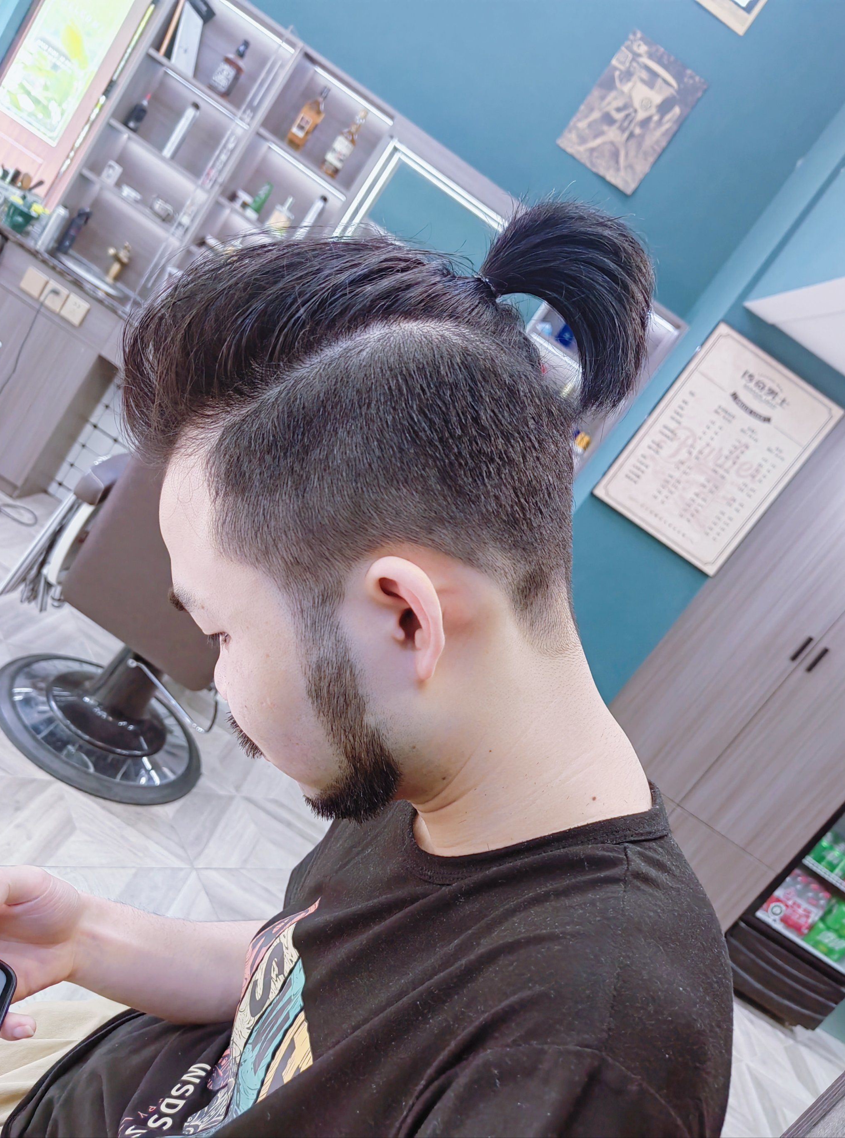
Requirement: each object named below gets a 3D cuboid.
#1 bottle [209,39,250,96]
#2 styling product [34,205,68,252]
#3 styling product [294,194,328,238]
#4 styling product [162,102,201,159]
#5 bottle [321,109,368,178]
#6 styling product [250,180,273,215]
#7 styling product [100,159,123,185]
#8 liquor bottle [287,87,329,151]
[{"bbox_3d":[-0.757,-1.989,3.525,0.076,0.233,0.074,34,11,-10],"label":"bottle"},{"bbox_3d":[-1.423,-1.319,3.416,0.048,0.179,0.048,30,13,-28],"label":"styling product"},{"bbox_3d":[-0.461,-1.400,3.594,0.043,0.236,0.043,33,12,-18],"label":"styling product"},{"bbox_3d":[-0.972,-1.768,3.585,0.043,0.241,0.043,31,12,-25],"label":"styling product"},{"bbox_3d":[-0.307,-1.694,3.528,0.076,0.285,0.074,34,11,-11],"label":"bottle"},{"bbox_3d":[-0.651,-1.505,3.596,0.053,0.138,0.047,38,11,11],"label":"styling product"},{"bbox_3d":[-1.285,-1.636,3.670,0.057,0.085,0.036,33,12,-16],"label":"styling product"},{"bbox_3d":[-0.452,-1.795,3.540,0.074,0.278,0.067,35,12,-4],"label":"liquor bottle"}]

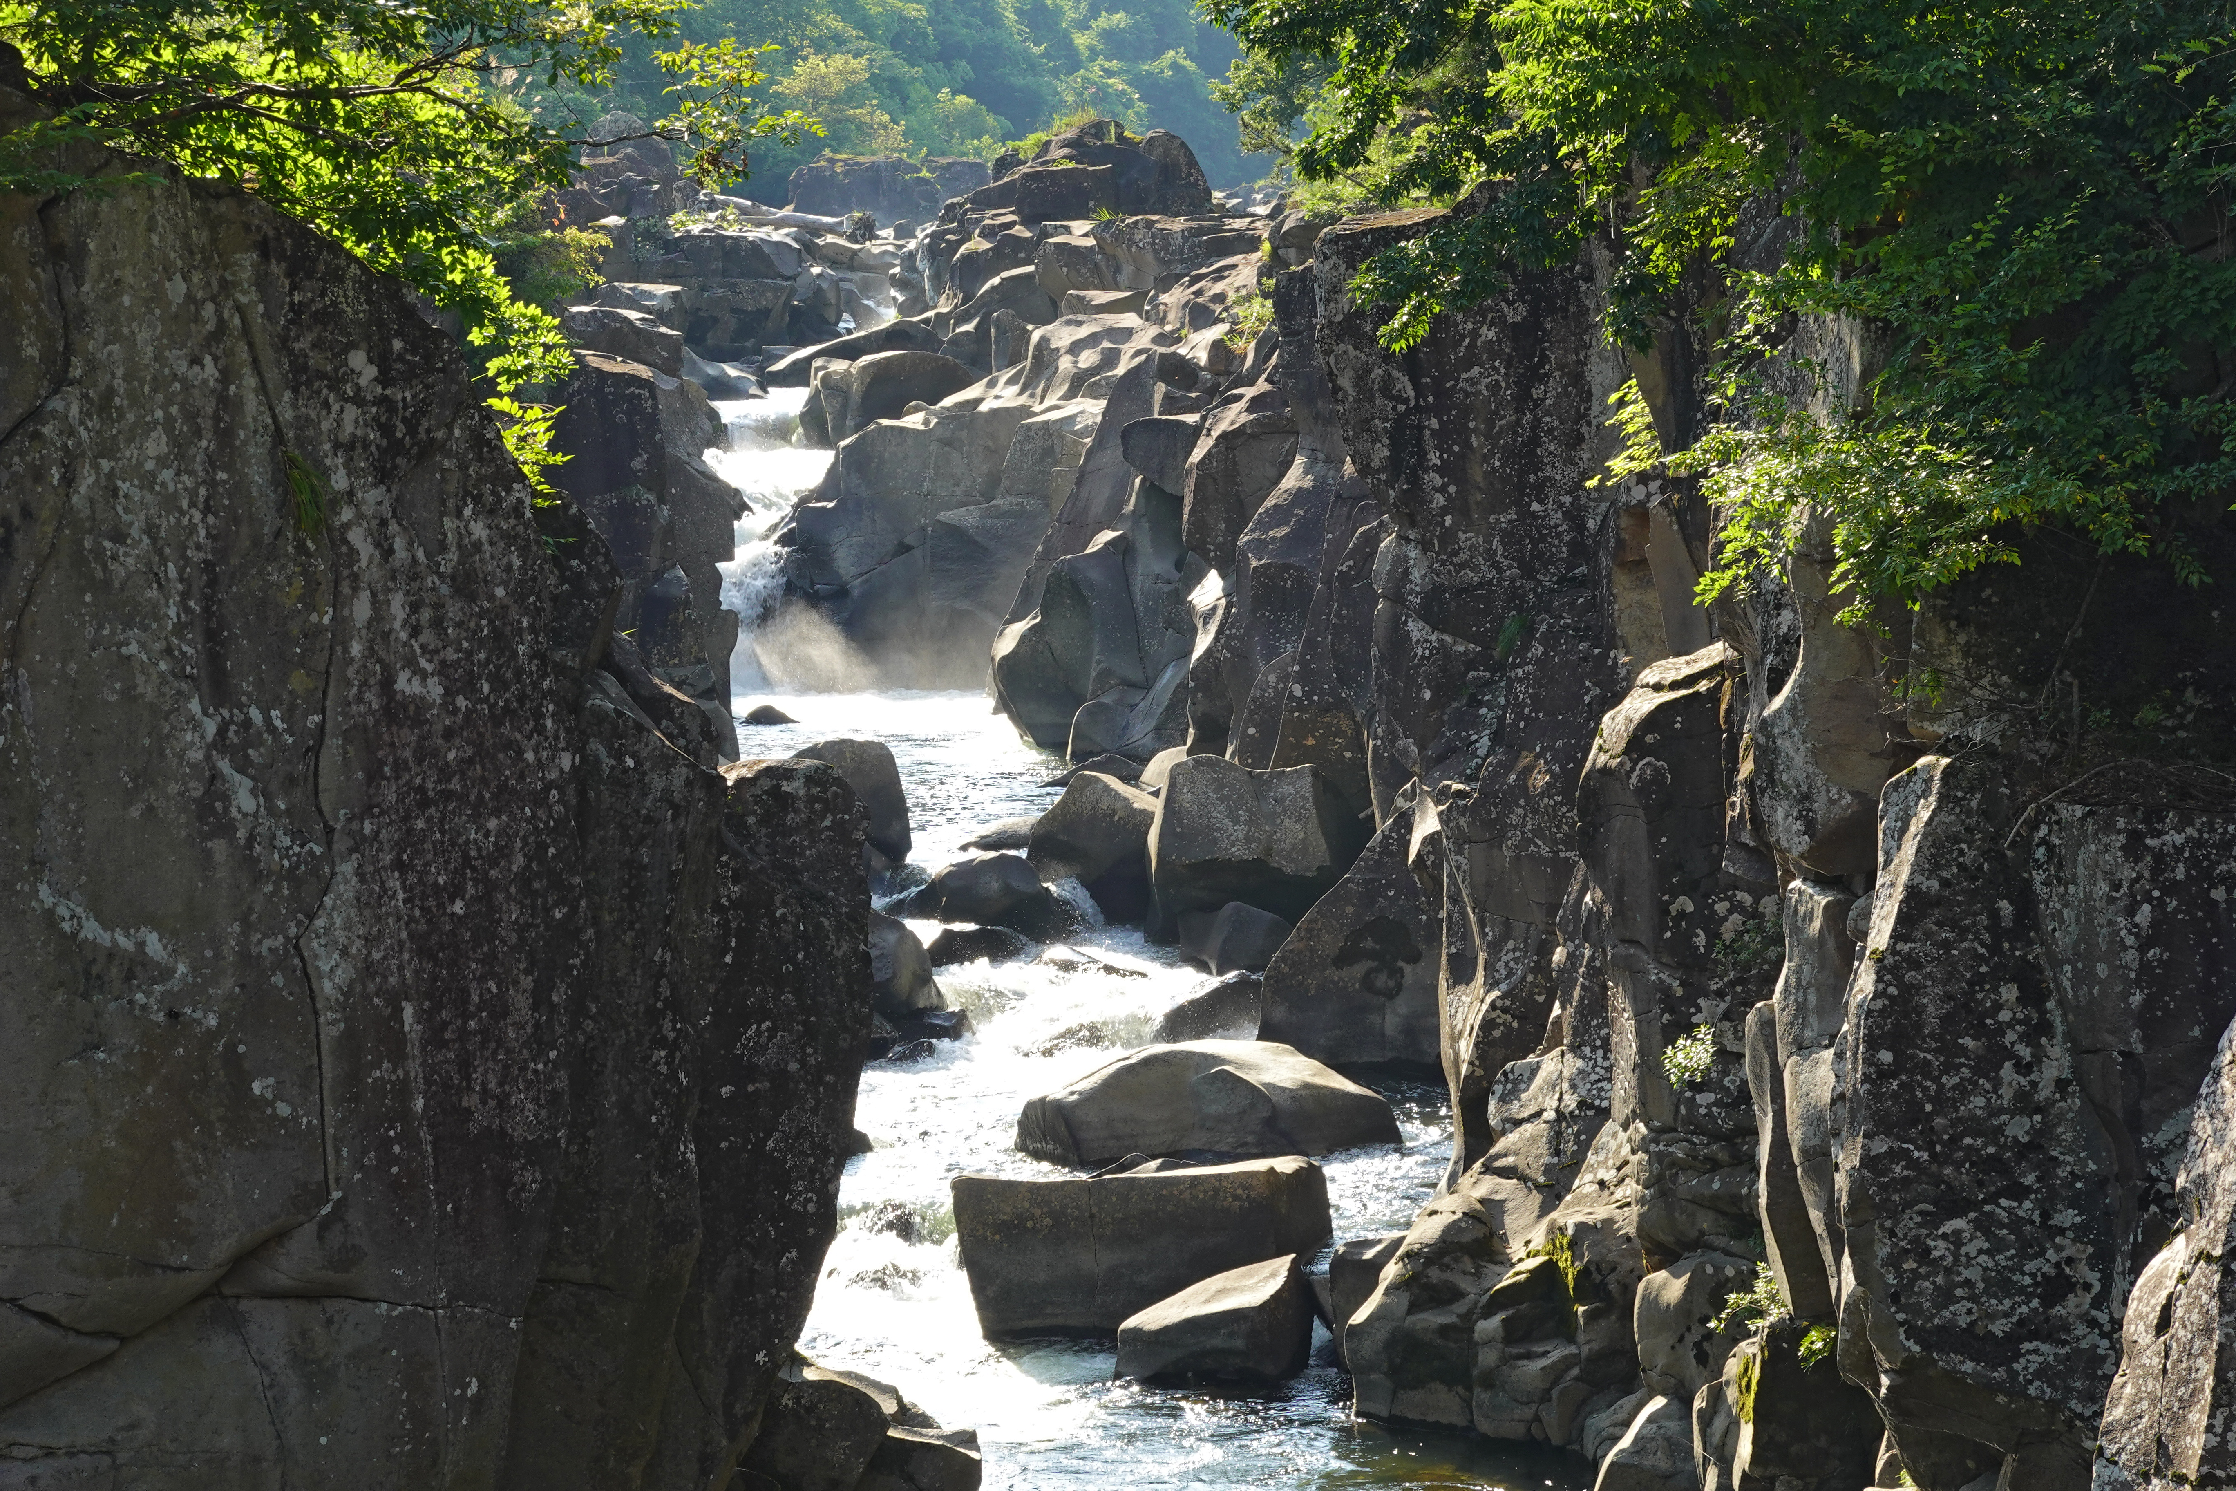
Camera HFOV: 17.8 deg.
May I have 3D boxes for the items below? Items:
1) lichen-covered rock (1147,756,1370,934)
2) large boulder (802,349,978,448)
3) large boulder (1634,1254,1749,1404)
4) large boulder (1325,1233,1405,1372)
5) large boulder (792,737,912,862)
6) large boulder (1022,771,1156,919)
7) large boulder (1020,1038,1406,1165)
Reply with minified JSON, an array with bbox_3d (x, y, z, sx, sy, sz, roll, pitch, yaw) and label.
[{"bbox_3d":[1.279,0.922,64.981,2.000,1.500,1.600,0,7,0],"label":"lichen-covered rock"},{"bbox_3d":[-2.719,-4.159,85.856,2.100,1.100,1.600,0,7,0],"label":"large boulder"},{"bbox_3d":[3.736,3.800,46.496,0.820,0.930,0.750,0,7,0],"label":"large boulder"},{"bbox_3d":[1.767,3.837,49.319,0.720,0.880,0.750,0,7,0],"label":"large boulder"},{"bbox_3d":[-2.653,0.519,68.447,1.500,1.150,1.350,0,7,0],"label":"large boulder"},{"bbox_3d":[-0.185,0.934,65.793,1.350,1.300,1.300,0,7,0],"label":"large boulder"},{"bbox_3d":[0.707,2.829,56.124,2.950,0.900,1.800,0,7,0],"label":"large boulder"}]

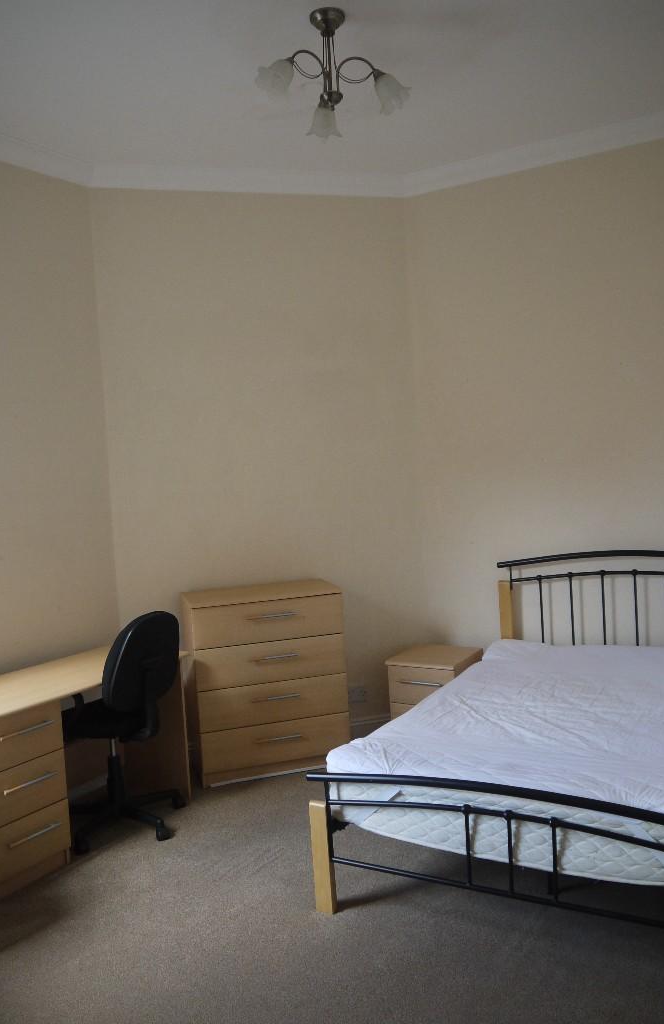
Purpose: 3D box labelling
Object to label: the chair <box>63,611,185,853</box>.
[{"bbox_3d":[-0.972,0.942,3.762,0.588,0.986,0.572,-1,4,30],"label":"chair"}]

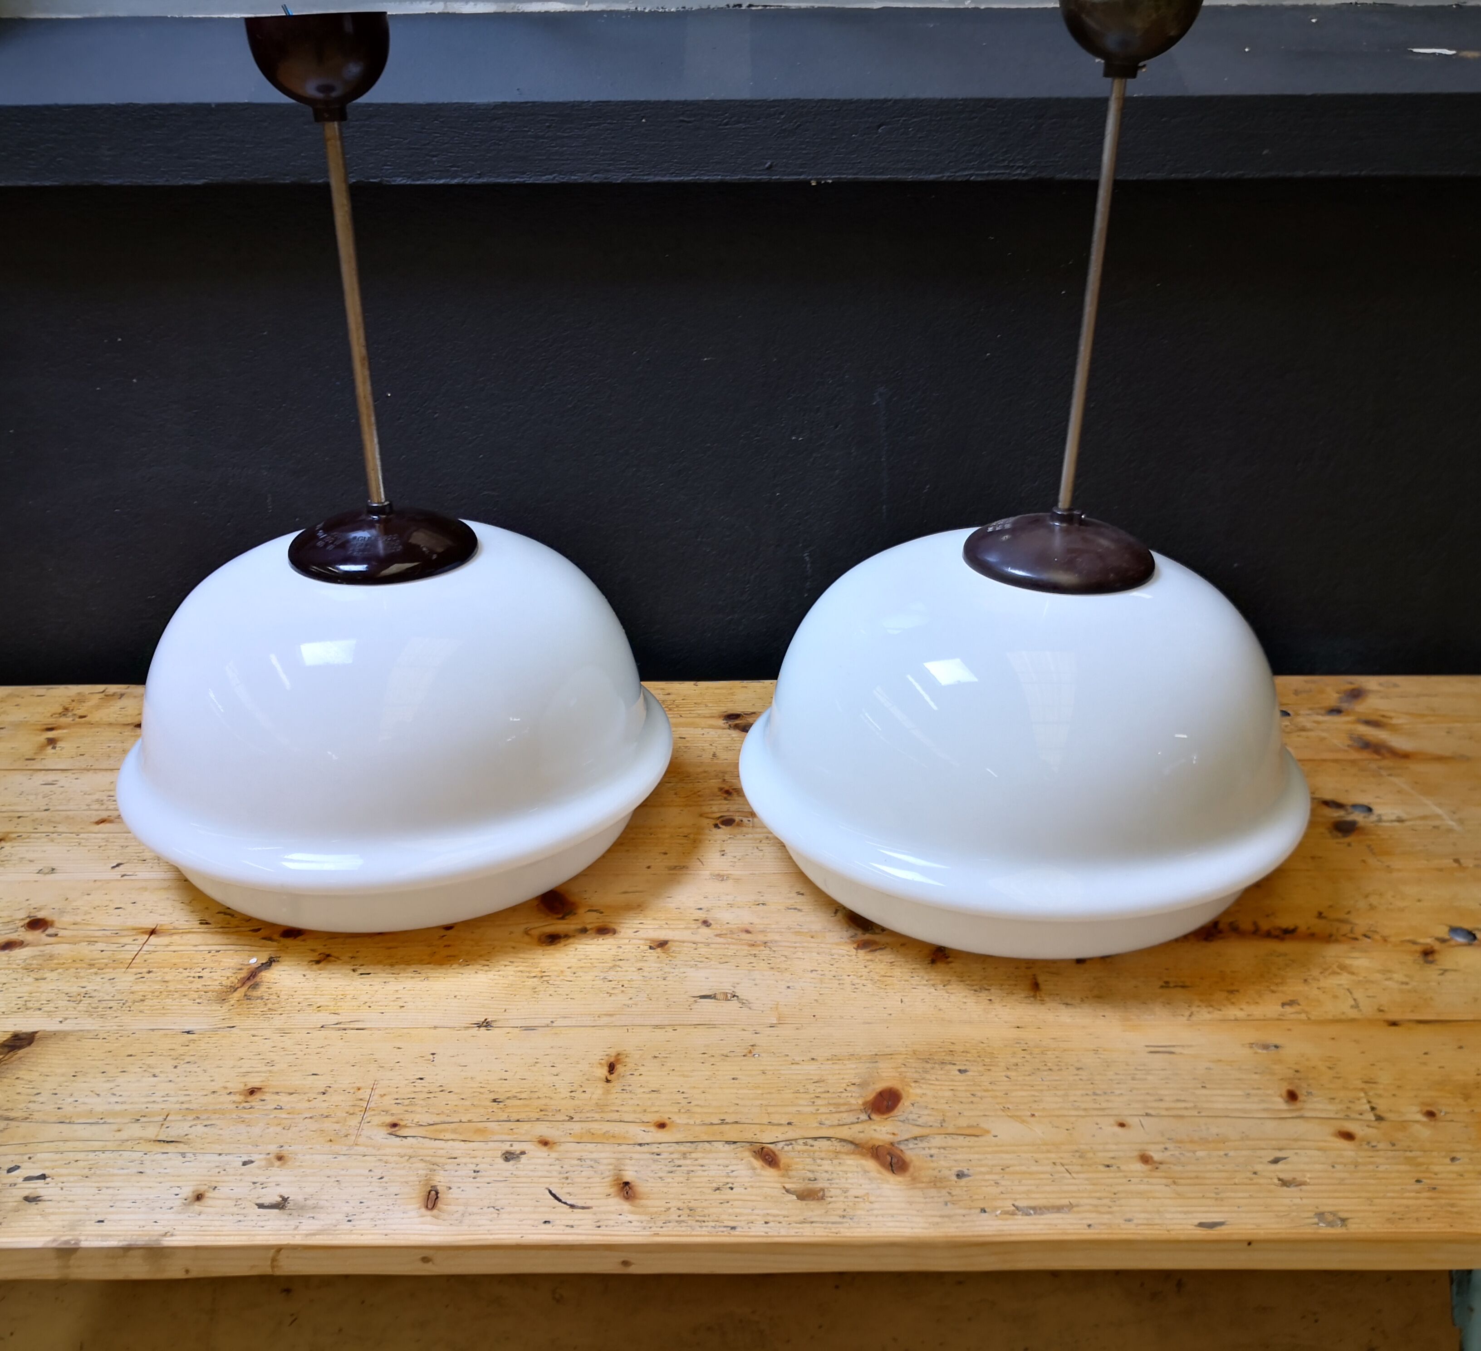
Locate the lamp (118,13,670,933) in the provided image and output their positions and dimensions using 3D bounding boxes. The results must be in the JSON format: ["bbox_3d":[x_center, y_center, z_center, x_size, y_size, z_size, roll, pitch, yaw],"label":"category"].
[{"bbox_3d":[-0.272,-0.141,1.045,0.445,0.634,0.445,0,24,0],"label":"lamp"}]

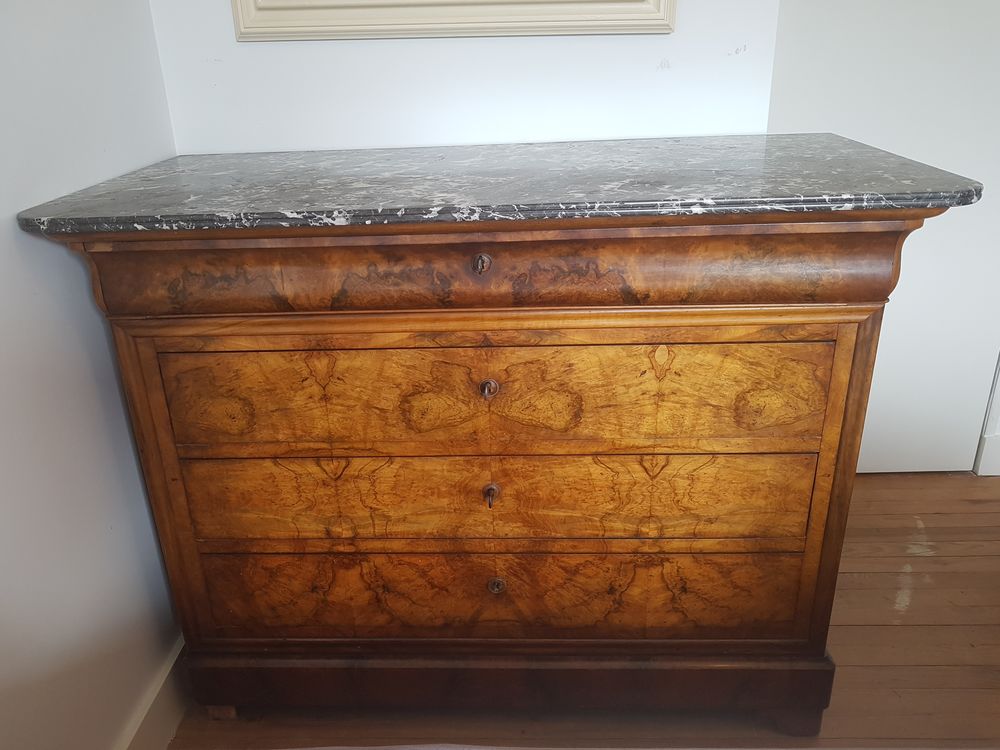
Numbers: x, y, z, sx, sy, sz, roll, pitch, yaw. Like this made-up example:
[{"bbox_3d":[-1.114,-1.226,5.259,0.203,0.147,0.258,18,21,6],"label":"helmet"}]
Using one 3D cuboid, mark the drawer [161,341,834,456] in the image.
[{"bbox_3d":[-0.010,-0.035,1.370,1.051,0.190,0.390,-1,24,3],"label":"drawer"}]

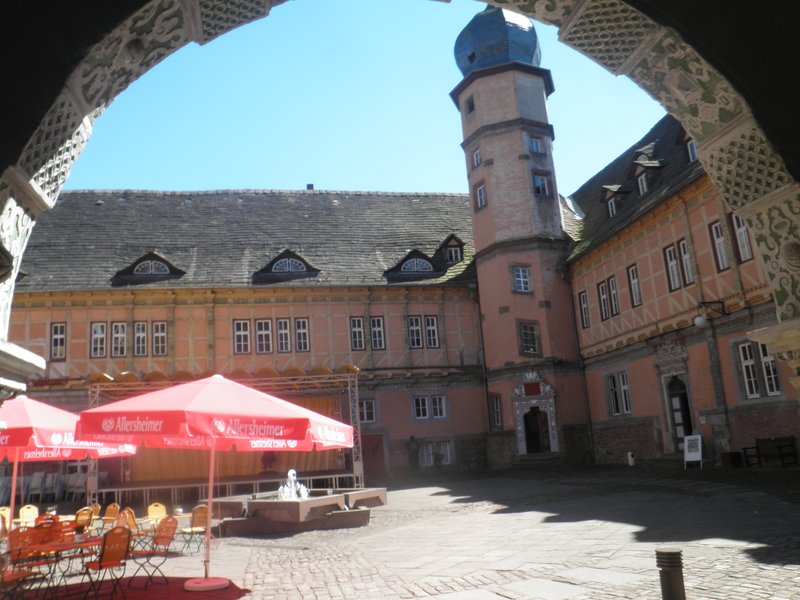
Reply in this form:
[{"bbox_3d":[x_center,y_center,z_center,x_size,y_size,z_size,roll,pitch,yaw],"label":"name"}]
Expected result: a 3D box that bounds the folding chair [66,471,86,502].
[{"bbox_3d":[-13.748,7.934,27.500,0.650,1.300,0.720,-1,-13,-12],"label":"folding chair"}]

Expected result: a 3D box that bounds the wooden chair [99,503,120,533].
[{"bbox_3d":[-5.173,4.056,11.562,0.440,0.870,0.520,-11,-14,29],"label":"wooden chair"}]

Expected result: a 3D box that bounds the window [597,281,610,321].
[{"bbox_3d":[8.967,0.070,28.462,0.150,1.700,0.640,-1,-13,-12],"label":"window"}]

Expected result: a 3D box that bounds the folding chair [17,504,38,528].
[{"bbox_3d":[-7.002,4.279,12.197,0.440,0.870,0.520,-1,-13,-14],"label":"folding chair"}]

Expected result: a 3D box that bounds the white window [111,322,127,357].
[{"bbox_3d":[-14.019,1.967,32.225,0.790,1.860,0.150,-1,-13,-13],"label":"white window"}]

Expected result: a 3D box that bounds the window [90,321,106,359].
[{"bbox_3d":[-13.488,1.813,28.995,0.645,1.627,0.160,-1,-13,-14],"label":"window"}]

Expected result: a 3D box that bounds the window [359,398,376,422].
[{"bbox_3d":[-1.785,5.826,33.965,1.000,1.200,0.150,-1,-13,-13],"label":"window"}]

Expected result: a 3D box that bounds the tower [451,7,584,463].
[{"bbox_3d":[6.162,-5.452,36.633,6.100,29.000,5.600,-8,-13,17],"label":"tower"}]

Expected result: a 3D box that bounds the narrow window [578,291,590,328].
[{"bbox_3d":[8.493,0.455,29.744,0.160,1.716,0.658,-2,-13,-10],"label":"narrow window"}]

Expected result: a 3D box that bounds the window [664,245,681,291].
[{"bbox_3d":[9.967,-1.144,23.689,0.150,1.700,0.670,-1,-13,-12],"label":"window"}]

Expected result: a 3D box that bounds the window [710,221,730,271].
[{"bbox_3d":[11.140,-1.863,22.527,0.150,1.780,0.720,-1,-13,-12],"label":"window"}]

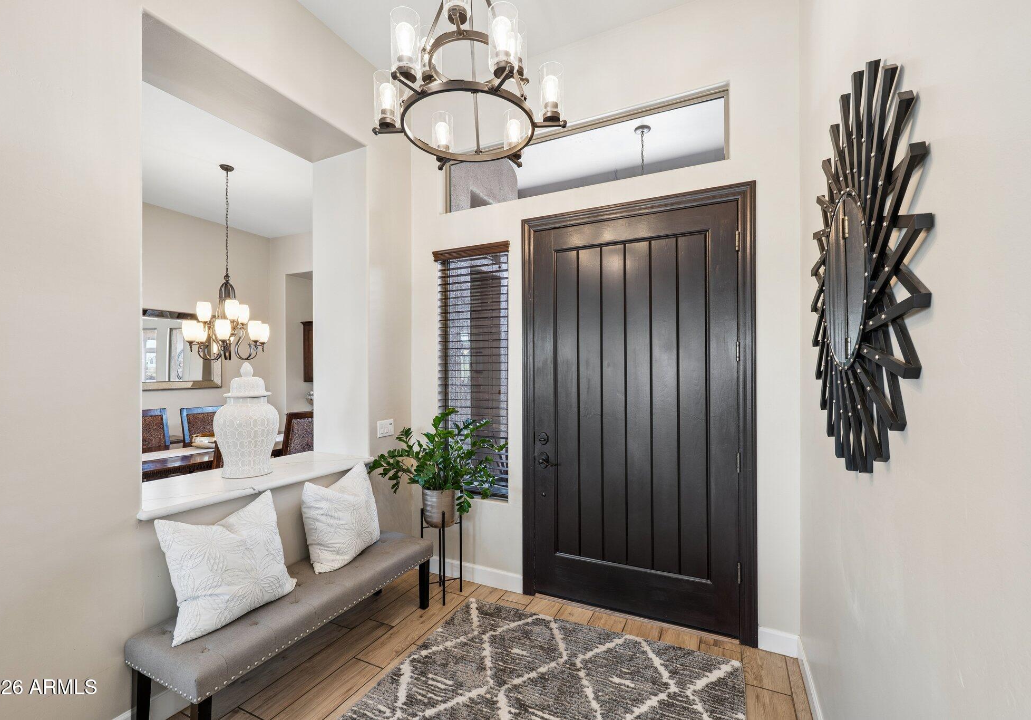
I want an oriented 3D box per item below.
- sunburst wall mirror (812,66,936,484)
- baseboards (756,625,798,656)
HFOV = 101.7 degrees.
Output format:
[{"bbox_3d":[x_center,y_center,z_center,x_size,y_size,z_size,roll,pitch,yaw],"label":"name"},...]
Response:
[{"bbox_3d":[0.902,-0.209,1.145,0.060,0.980,0.970,0,-1,26],"label":"sunburst wall mirror"},{"bbox_3d":[1.373,1.476,2.189,0.180,0.115,0.018,0,-1,26],"label":"baseboards"}]

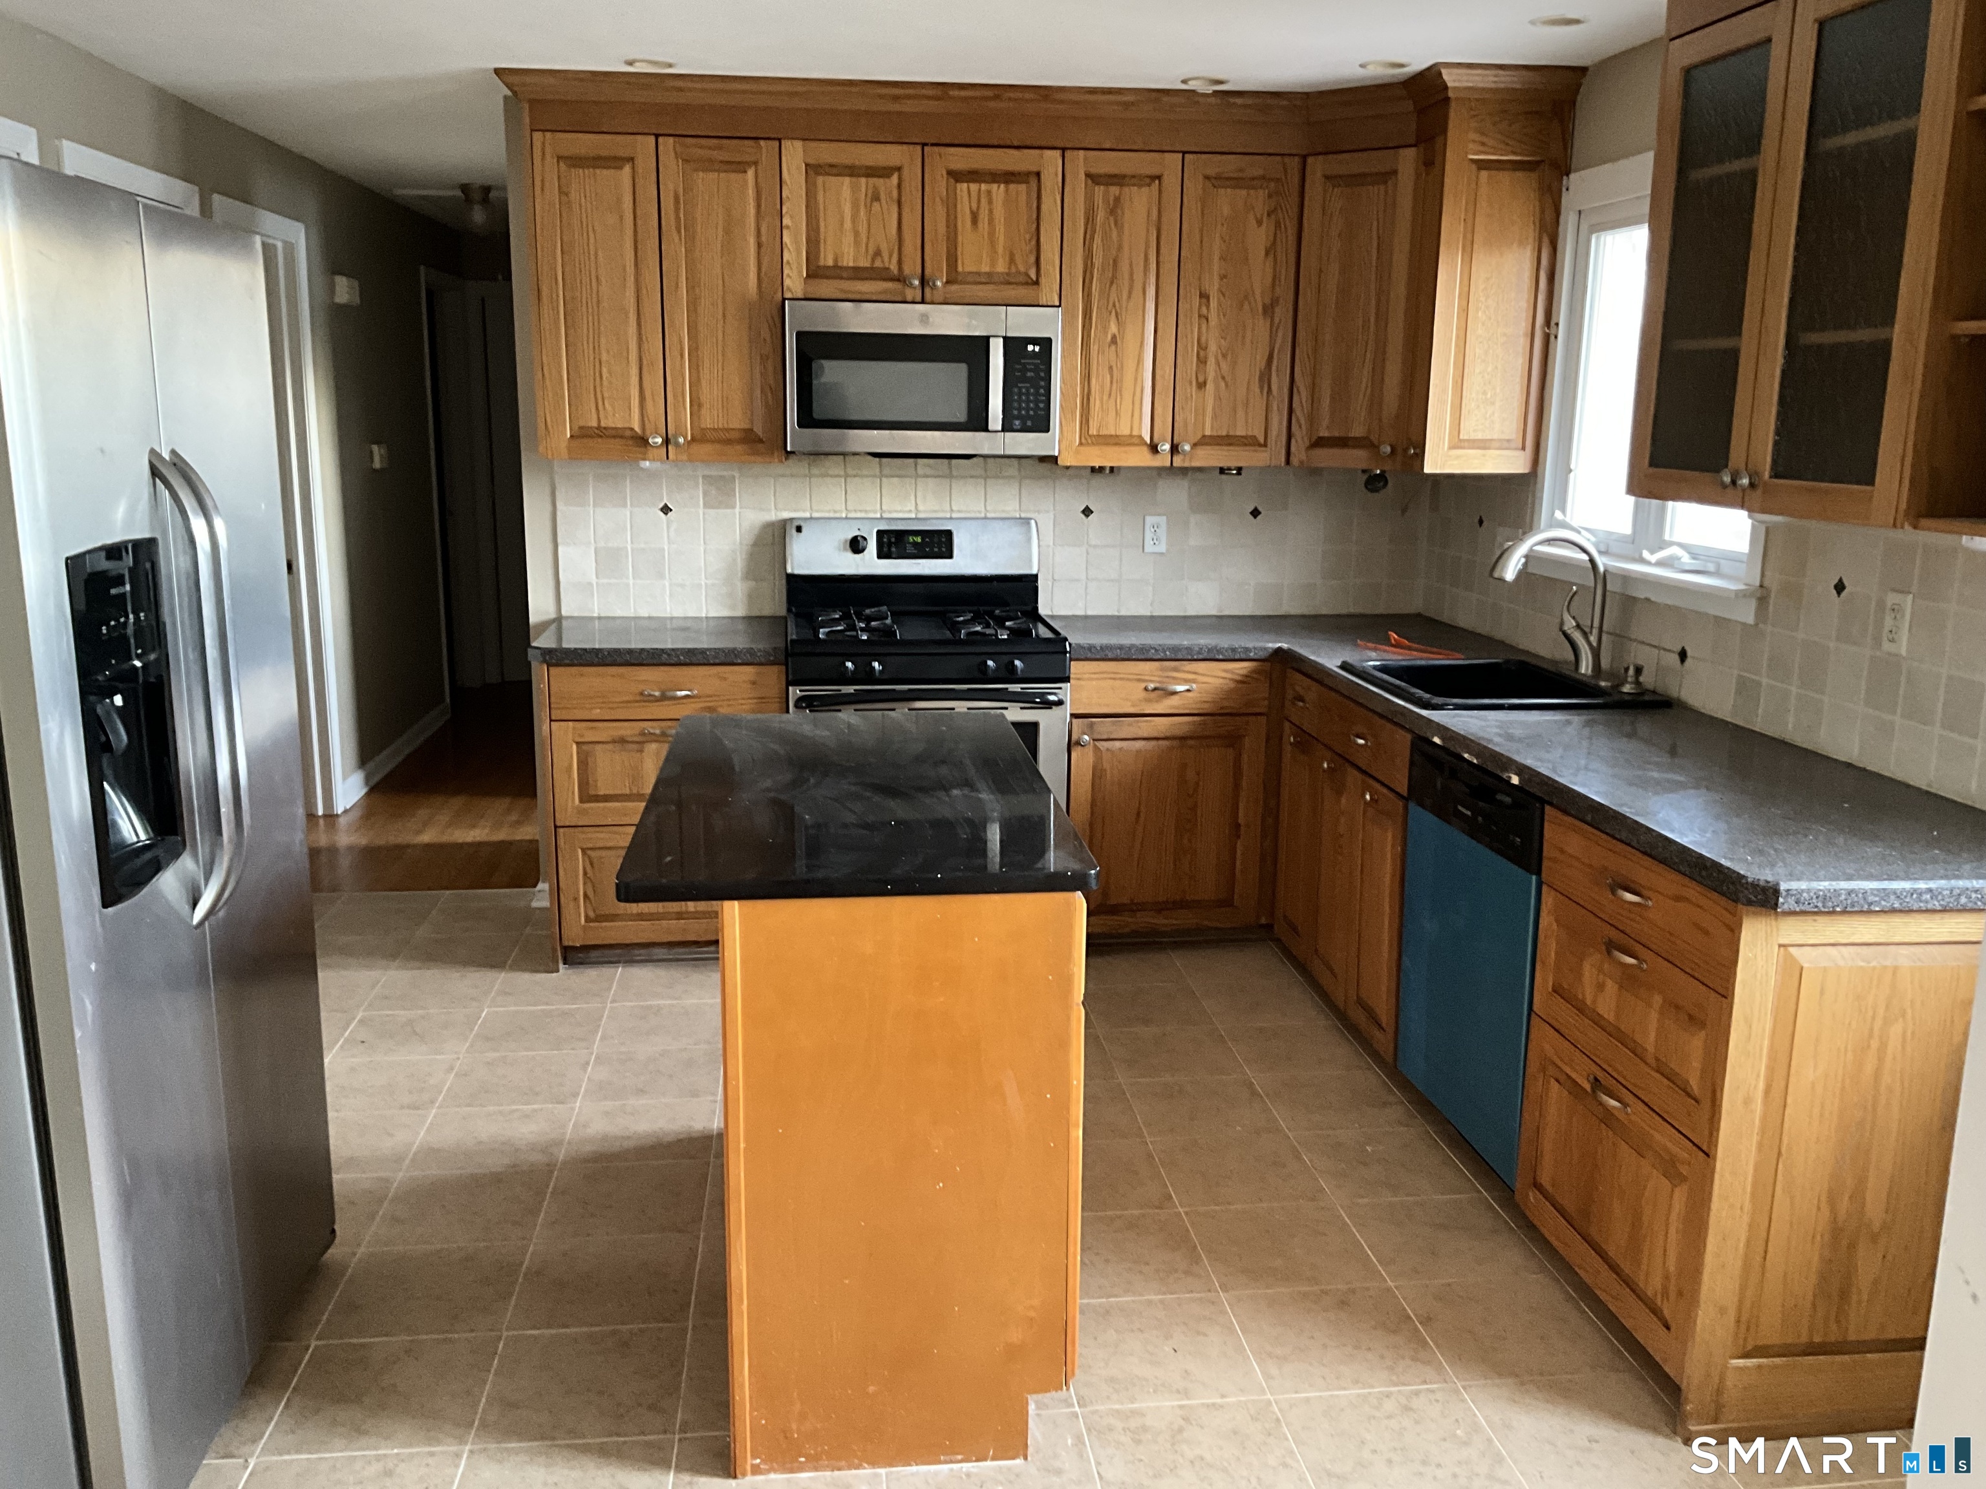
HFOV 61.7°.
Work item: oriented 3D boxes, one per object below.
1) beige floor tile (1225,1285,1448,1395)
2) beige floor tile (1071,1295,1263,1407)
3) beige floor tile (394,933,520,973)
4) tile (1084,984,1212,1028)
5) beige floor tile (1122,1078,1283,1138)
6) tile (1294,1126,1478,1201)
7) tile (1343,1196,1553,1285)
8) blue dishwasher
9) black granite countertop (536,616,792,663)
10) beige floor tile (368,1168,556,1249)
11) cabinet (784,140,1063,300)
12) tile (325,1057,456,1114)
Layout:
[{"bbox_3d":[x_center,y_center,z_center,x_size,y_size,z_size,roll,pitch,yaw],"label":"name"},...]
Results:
[{"bbox_3d":[0.589,1.027,2.869,0.311,0.010,0.311,-1,12,-6],"label":"beige floor tile"},{"bbox_3d":[0.268,1.002,2.748,0.305,0.010,0.305,-1,12,-6],"label":"beige floor tile"},{"bbox_3d":[-1.499,0.591,4.691,0.305,0.010,0.305,-1,12,-6],"label":"beige floor tile"},{"bbox_3d":[0.412,0.698,4.381,0.310,0.010,0.310,-1,12,-6],"label":"tile"},{"bbox_3d":[0.472,0.813,3.699,0.305,0.010,0.305,-1,12,-6],"label":"beige floor tile"},{"bbox_3d":[0.809,0.865,3.419,0.305,0.010,0.305,-1,12,-6],"label":"tile"},{"bbox_3d":[0.847,0.935,3.134,0.305,0.010,0.305,-1,12,-6],"label":"tile"},{"bbox_3d":[1.254,0.444,3.454,0.600,0.820,0.610,-1,12,-6],"label":"blue dishwasher"},{"bbox_3d":[-0.911,-0.296,4.664,0.662,0.042,0.647,-1,12,-6],"label":"black granite countertop"},{"bbox_3d":[-1.046,0.922,3.304,0.311,0.010,0.311,-1,12,-6],"label":"beige floor tile"},{"bbox_3d":[-0.207,-1.466,4.743,0.767,0.417,0.326,-1,12,-6],"label":"cabinet"},{"bbox_3d":[-1.395,0.779,3.785,0.305,0.010,0.305,-1,12,-6],"label":"tile"}]

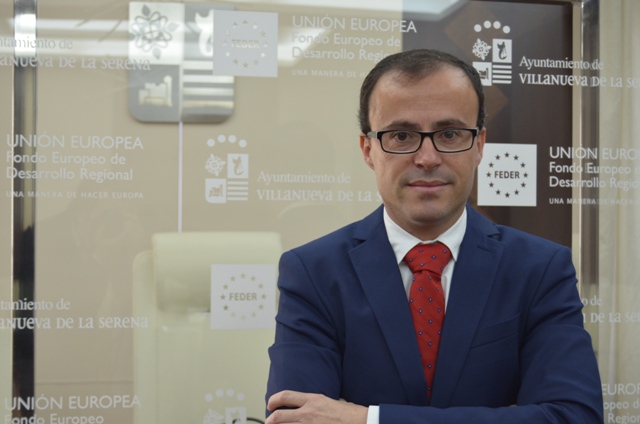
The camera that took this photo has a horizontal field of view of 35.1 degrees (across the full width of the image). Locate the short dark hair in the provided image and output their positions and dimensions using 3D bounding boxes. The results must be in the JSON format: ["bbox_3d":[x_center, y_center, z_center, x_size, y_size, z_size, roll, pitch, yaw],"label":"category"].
[{"bbox_3d":[0.150,-0.154,1.475,0.180,0.165,0.188,-1,2,2],"label":"short dark hair"}]

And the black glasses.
[{"bbox_3d":[0.146,-0.094,1.415,0.146,0.041,0.138,-1,2,2],"label":"black glasses"}]

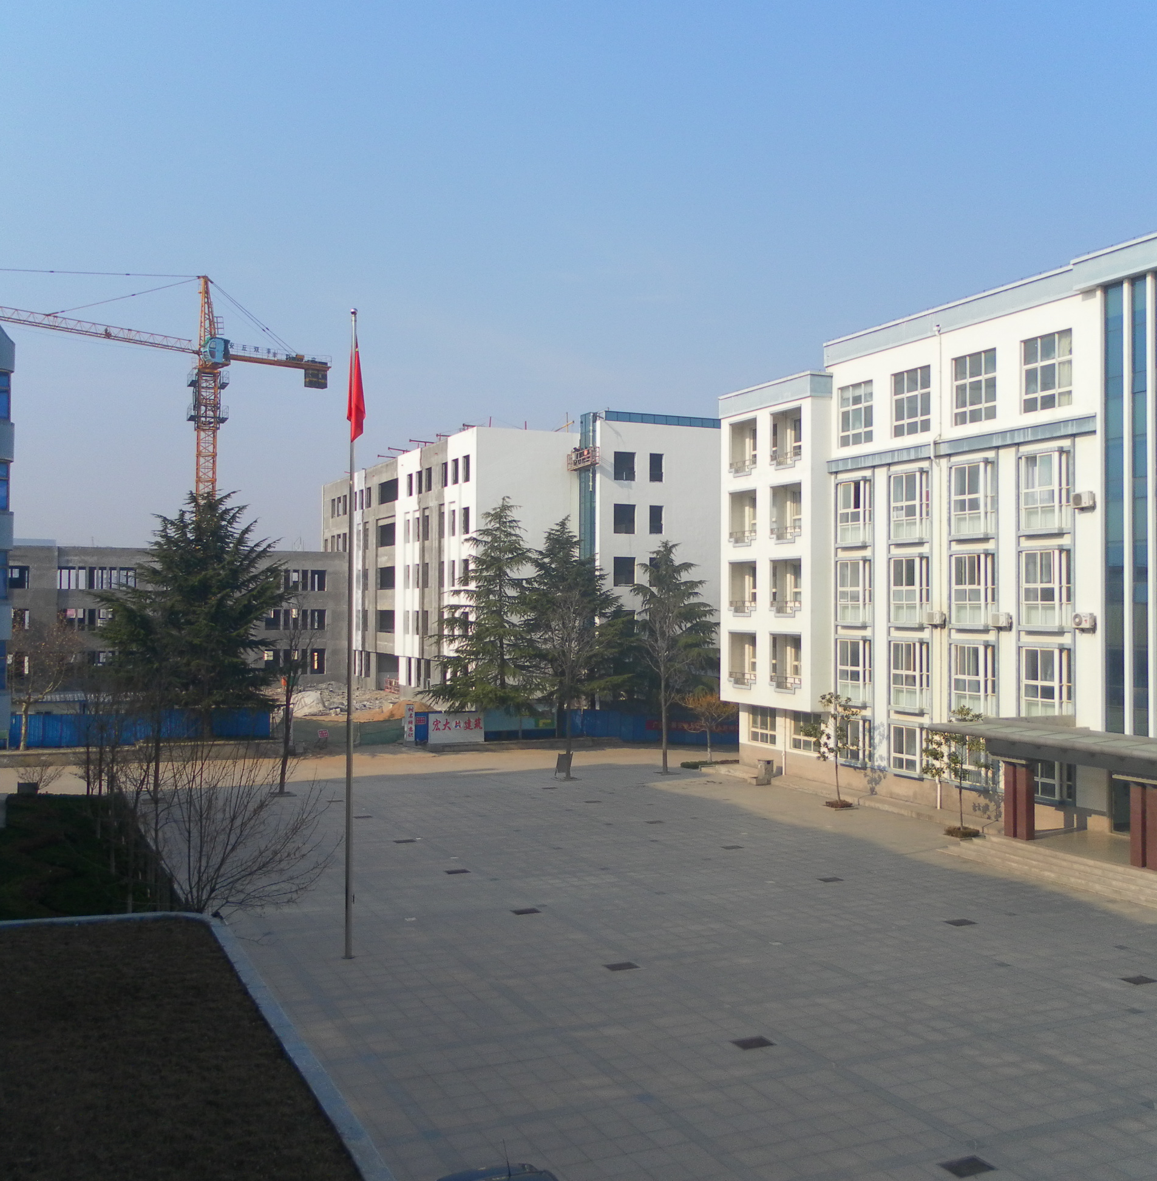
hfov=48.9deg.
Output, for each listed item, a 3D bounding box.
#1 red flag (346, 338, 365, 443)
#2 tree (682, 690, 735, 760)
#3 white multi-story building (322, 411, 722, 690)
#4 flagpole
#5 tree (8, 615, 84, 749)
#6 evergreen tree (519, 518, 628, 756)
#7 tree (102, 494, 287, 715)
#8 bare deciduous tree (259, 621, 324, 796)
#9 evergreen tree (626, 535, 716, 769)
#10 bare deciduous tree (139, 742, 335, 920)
[{"bbox_3d":[-4.912,-4.451,28.100,0.420,2.300,0.300,0,-1,-10],"label":"red flag"},{"bbox_3d":[6.572,6.837,64.500,2.750,3.644,2.750,0,-1,6],"label":"tree"},{"bbox_3d":[-6.621,-1.549,119.854,22.000,22.400,52.000,1,-1,-24],"label":"white multi-story building"},{"bbox_3d":[-5.051,0.952,28.160,0.160,14.386,0.160,0,-1,-10],"label":"flagpole"},{"bbox_3d":[-26.770,4.569,63.500,4.400,6.745,4.400,1,-1,-23],"label":"tree"},{"bbox_3d":[-0.237,2.332,70.000,6.200,12.573,6.200,0,-1,0],"label":"evergreen tree"},{"bbox_3d":[-21.043,1.242,69.500,10.000,13.289,10.000,1,-1,-17],"label":"tree"},{"bbox_3d":[-11.991,4.809,53.400,2.800,7.503,2.800,0,-1,-13],"label":"bare deciduous tree"},{"bbox_3d":[4.760,3.307,64.000,4.700,11.619,4.700,0,-1,4],"label":"evergreen tree"},{"bbox_3d":[-8.362,5.831,31.200,4.500,4.278,4.100,0,-1,-15],"label":"bare deciduous tree"}]

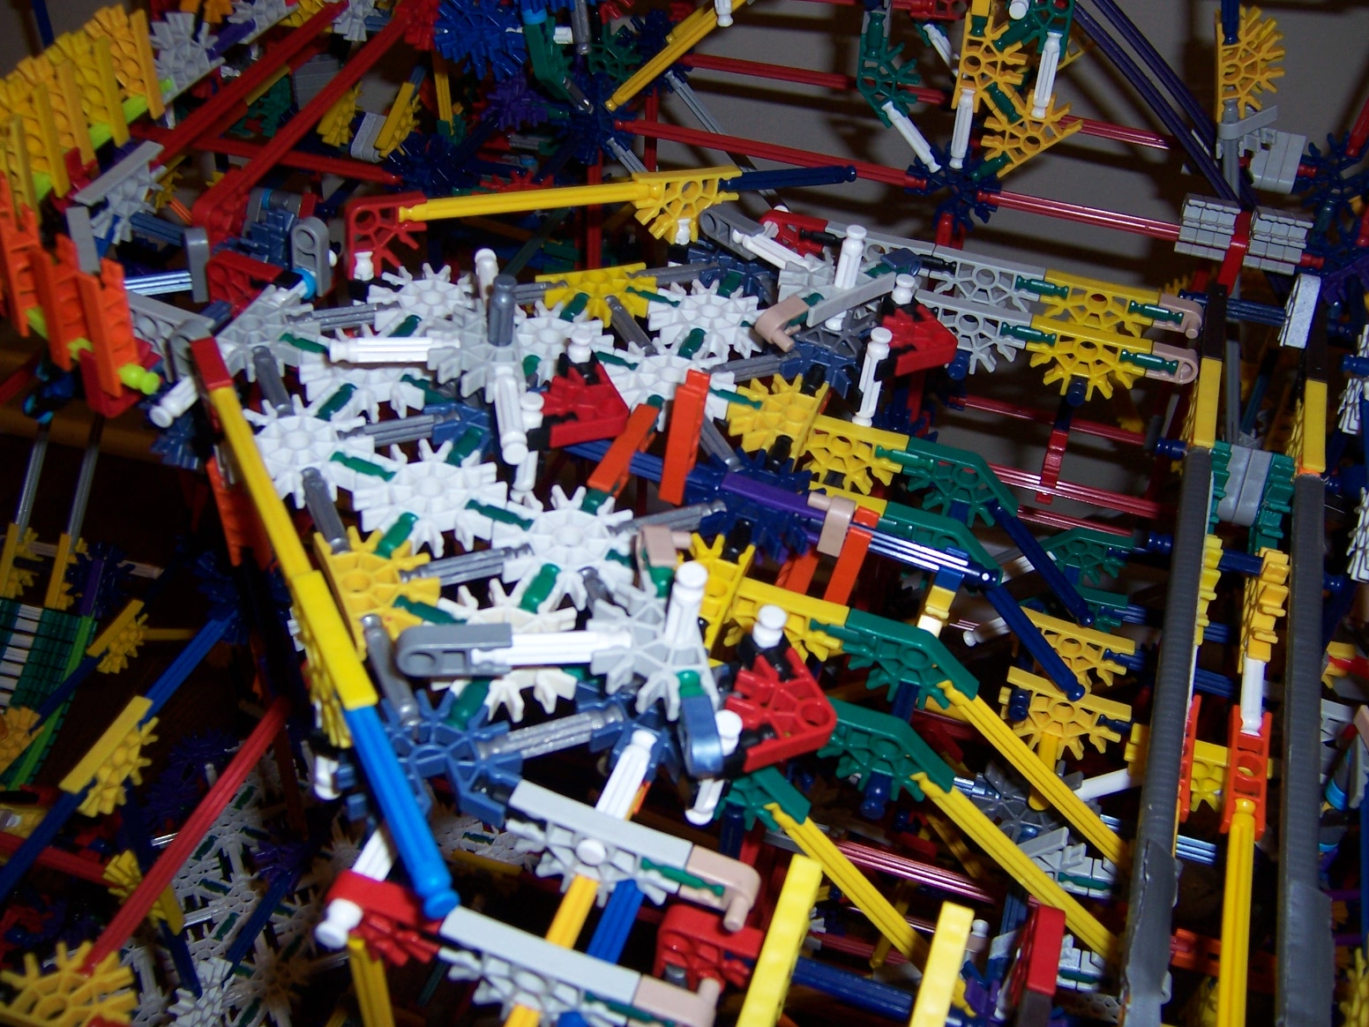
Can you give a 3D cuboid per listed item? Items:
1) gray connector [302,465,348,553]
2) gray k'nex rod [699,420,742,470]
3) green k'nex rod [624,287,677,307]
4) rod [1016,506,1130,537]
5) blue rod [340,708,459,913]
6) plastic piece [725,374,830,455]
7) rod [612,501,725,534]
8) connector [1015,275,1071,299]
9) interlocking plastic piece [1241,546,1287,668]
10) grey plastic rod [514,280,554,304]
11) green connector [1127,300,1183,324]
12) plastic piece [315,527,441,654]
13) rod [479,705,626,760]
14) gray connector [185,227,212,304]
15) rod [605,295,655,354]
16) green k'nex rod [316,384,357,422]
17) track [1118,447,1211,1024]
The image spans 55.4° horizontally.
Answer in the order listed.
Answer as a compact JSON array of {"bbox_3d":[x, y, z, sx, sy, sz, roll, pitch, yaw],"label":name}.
[{"bbox_3d":[-0.087,0.001,0.317,0.006,0.006,0.033,-13,47,-24],"label":"gray connector"},{"bbox_3d":[0.008,-0.022,0.359,0.006,0.006,0.033,-13,46,-24],"label":"gray k'nex rod"},{"bbox_3d":[-0.010,-0.068,0.410,0.018,0.006,0.006,19,42,8],"label":"green k'nex rod"},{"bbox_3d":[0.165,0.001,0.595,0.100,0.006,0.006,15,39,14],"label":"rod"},{"bbox_3d":[-0.053,0.048,0.232,0.006,0.006,0.055,-13,45,-25],"label":"blue rod"},{"bbox_3d":[0.025,-0.029,0.372,0.023,0.006,0.037,19,43,9],"label":"plastic piece"},{"bbox_3d":[-0.004,0.001,0.336,0.033,0.006,0.006,-13,47,-25],"label":"rod"},{"bbox_3d":[0.120,-0.076,0.437,0.017,0.006,0.006,12,34,11],"label":"connector"},{"bbox_3d":[0.176,0.025,0.395,0.006,0.024,0.037,15,54,13],"label":"interlocking plastic piece"},{"bbox_3d":[-0.052,-0.068,0.405,0.033,0.006,0.006,-13,47,-24],"label":"grey plastic rod"},{"bbox_3d":[0.155,-0.067,0.430,0.017,0.006,0.006,12,34,11],"label":"green connector"},{"bbox_3d":[-0.069,0.017,0.303,0.023,0.006,0.037,-13,47,-24],"label":"plastic piece"},{"bbox_3d":[-0.029,0.047,0.278,0.033,0.006,0.006,-13,47,-24],"label":"rod"},{"bbox_3d":[-0.148,-0.076,0.397,0.006,0.023,0.009,-13,47,-24],"label":"gray connector"},{"bbox_3d":[-0.016,-0.056,0.397,0.006,0.006,0.034,-13,47,-25],"label":"rod"},{"bbox_3d":[-0.091,-0.027,0.343,0.006,0.006,0.017,19,42,9],"label":"green k'nex rod"},{"bbox_3d":[0.122,0.051,0.327,0.009,0.009,0.184,13,52,13],"label":"track"}]

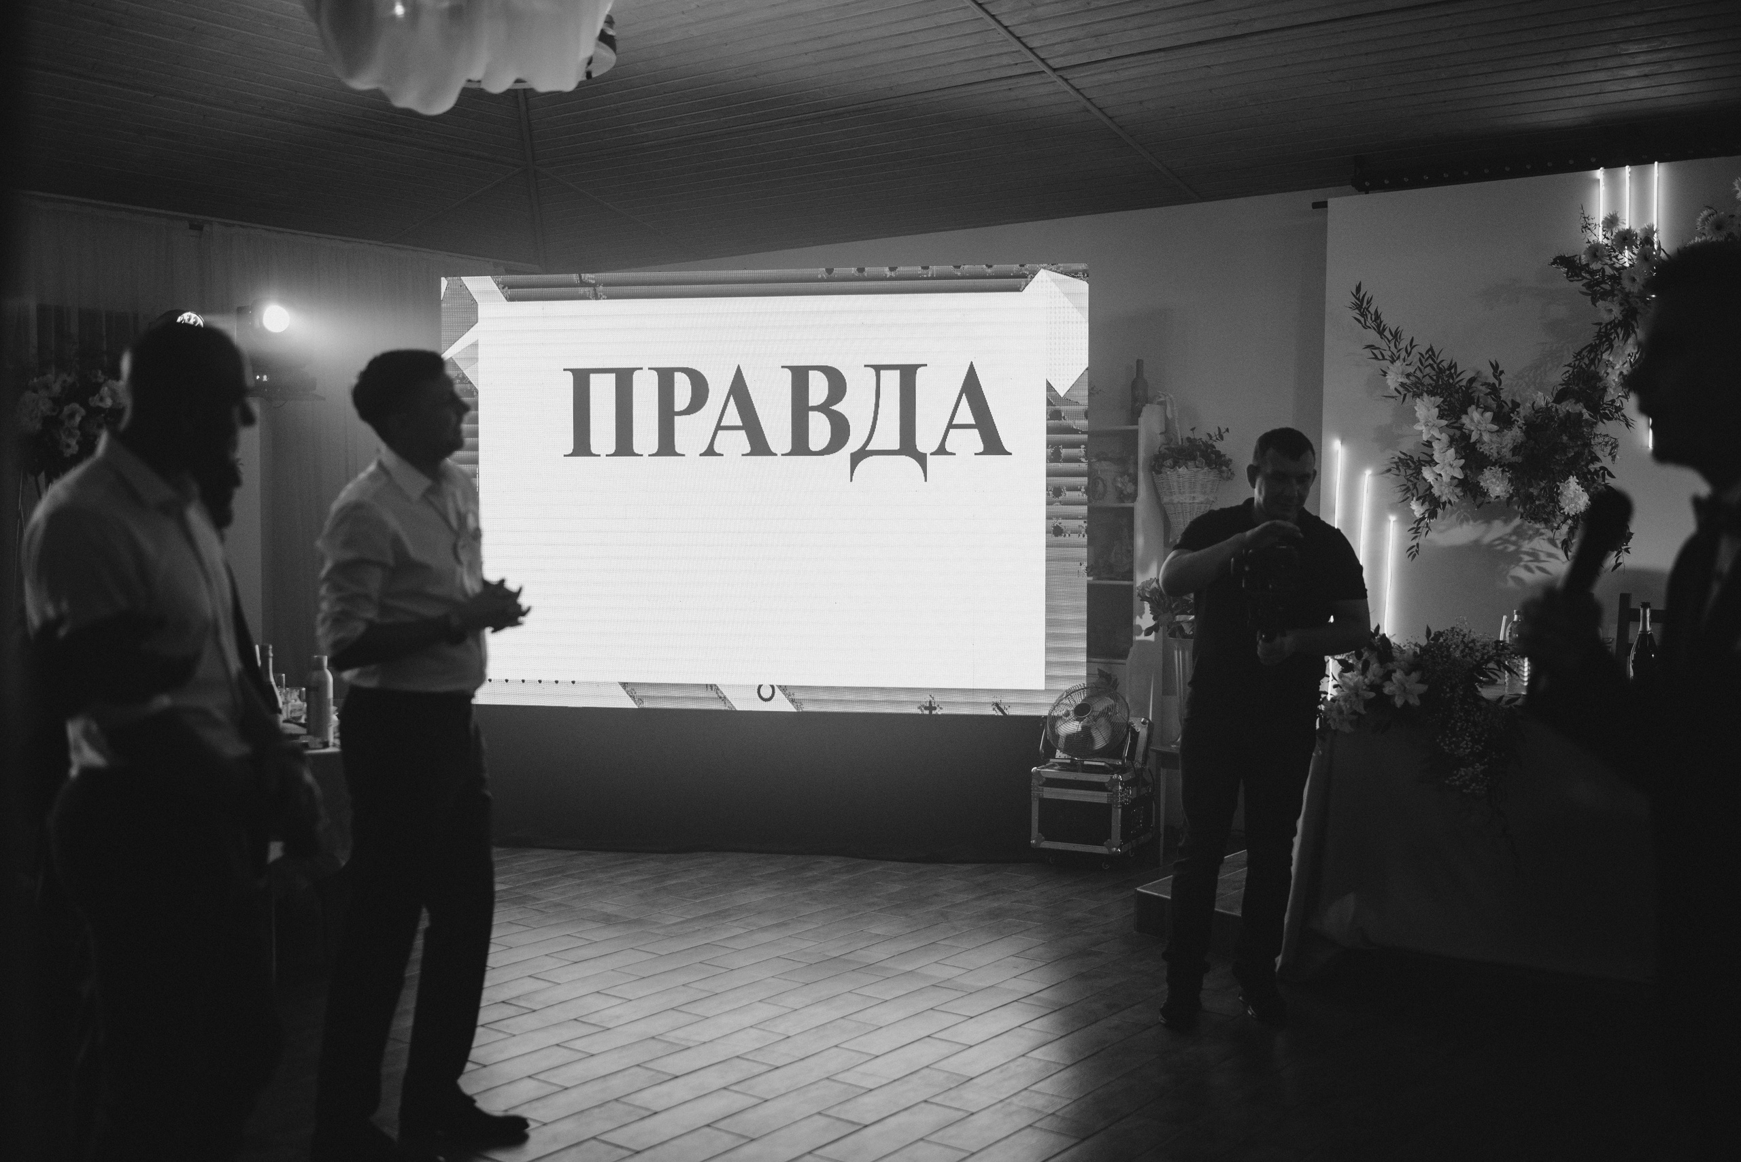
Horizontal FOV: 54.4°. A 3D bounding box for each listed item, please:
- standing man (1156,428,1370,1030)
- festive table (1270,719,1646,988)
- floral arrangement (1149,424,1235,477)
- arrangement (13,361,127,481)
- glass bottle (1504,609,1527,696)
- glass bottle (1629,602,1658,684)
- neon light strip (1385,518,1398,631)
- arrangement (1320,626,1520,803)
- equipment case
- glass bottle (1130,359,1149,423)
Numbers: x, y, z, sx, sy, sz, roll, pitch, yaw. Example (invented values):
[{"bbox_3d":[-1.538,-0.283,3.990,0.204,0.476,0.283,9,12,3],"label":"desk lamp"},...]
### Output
[{"bbox_3d":[1.171,0.439,5.052,0.620,1.750,0.480,0,2,9],"label":"standing man"},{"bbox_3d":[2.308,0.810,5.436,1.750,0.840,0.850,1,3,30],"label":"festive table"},{"bbox_3d":[1.403,-0.561,7.383,0.350,0.220,0.280,2,3,32],"label":"floral arrangement"},{"bbox_3d":[-2.767,-0.551,5.883,0.420,0.420,0.400,-2,3,-40],"label":"arrangement"},{"bbox_3d":[2.121,0.235,5.564,0.071,0.285,0.071,1,3,30],"label":"glass bottle"},{"bbox_3d":[2.519,0.233,5.514,0.088,0.315,0.088,1,3,30],"label":"glass bottle"},{"bbox_3d":[2.072,0.231,6.765,0.035,1.000,0.030,2,3,33],"label":"neon light strip"},{"bbox_3d":[1.745,0.422,5.382,0.560,0.530,0.360,1,3,30],"label":"arrangement"},{"bbox_3d":[0.984,0.918,7.414,0.420,0.600,0.460,1,3,27],"label":"equipment case"},{"bbox_3d":[1.225,-0.866,7.721,0.076,0.300,0.076,1,3,30],"label":"glass bottle"}]

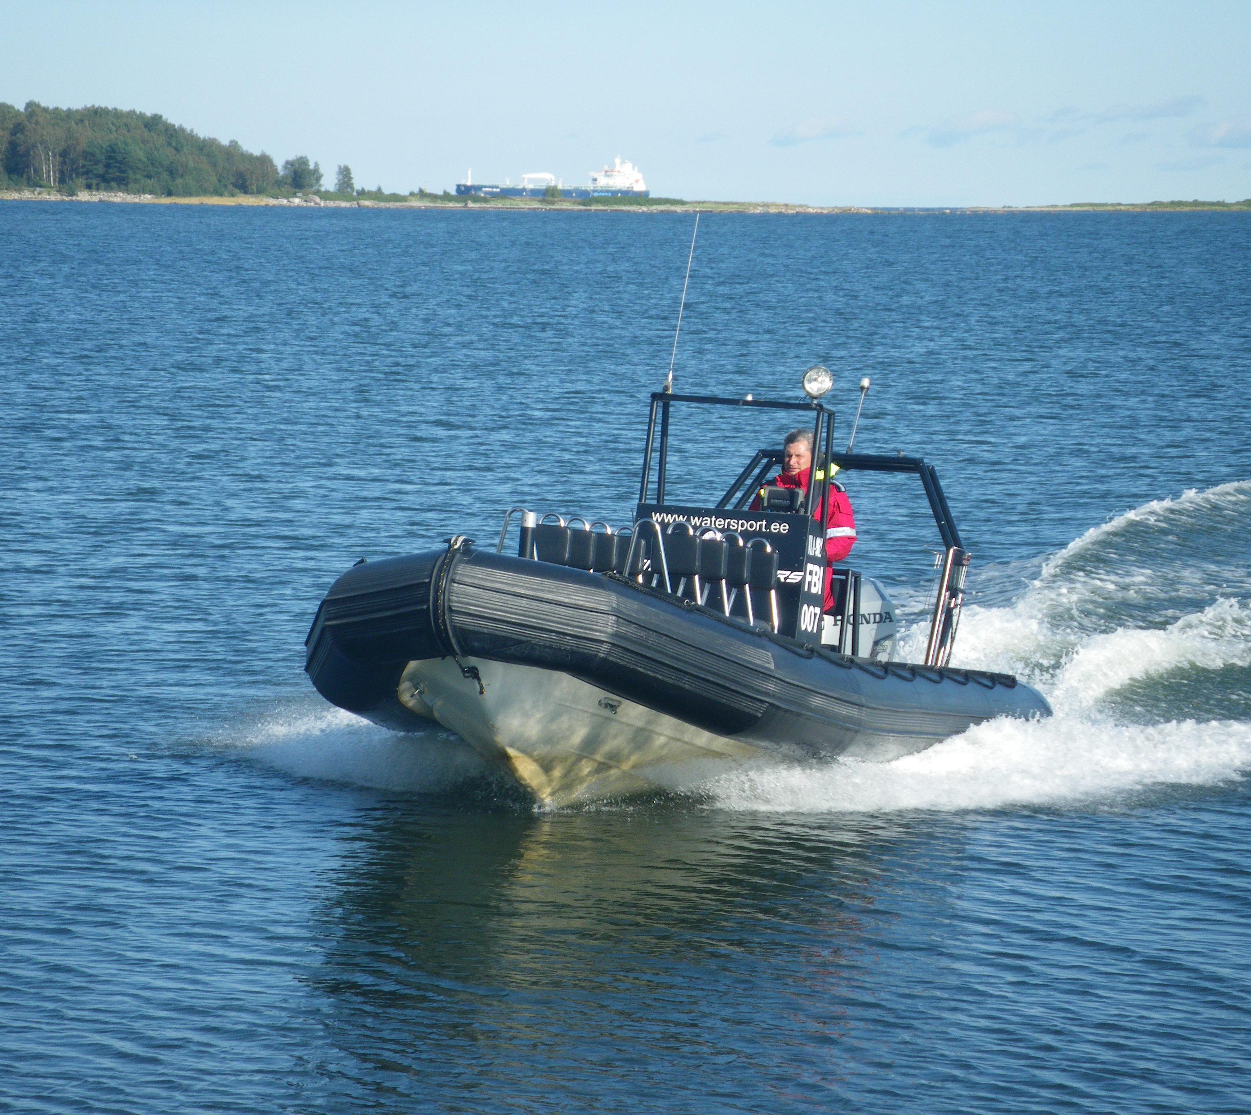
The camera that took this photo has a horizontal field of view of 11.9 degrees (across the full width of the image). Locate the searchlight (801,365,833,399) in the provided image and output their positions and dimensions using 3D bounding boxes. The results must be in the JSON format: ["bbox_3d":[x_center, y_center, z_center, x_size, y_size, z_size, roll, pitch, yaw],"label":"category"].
[{"bbox_3d":[1.003,-0.918,31.470,0.165,0.175,0.130,2,1,1],"label":"searchlight"}]

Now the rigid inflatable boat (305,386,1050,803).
[{"bbox_3d":[0.264,0.244,30.773,2.555,2.232,7.242,2,-1,18],"label":"rigid inflatable boat"}]

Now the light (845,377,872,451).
[{"bbox_3d":[1.306,-0.802,33.628,0.065,0.411,0.065,7,-11,18],"label":"light"}]

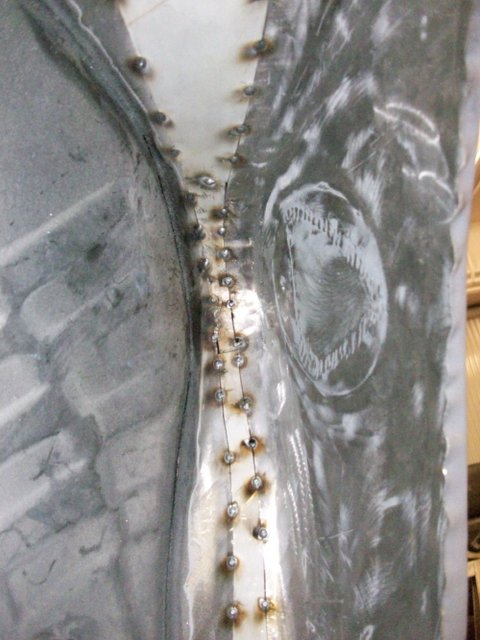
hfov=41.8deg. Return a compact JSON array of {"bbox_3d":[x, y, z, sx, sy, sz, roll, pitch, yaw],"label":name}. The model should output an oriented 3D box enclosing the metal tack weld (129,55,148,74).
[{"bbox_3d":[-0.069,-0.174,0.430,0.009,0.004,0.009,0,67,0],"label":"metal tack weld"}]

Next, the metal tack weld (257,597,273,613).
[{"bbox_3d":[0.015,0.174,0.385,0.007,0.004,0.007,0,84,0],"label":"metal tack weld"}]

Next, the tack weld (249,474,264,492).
[{"bbox_3d":[0.010,0.098,0.378,0.007,0.004,0.009,0,93,0],"label":"tack weld"}]

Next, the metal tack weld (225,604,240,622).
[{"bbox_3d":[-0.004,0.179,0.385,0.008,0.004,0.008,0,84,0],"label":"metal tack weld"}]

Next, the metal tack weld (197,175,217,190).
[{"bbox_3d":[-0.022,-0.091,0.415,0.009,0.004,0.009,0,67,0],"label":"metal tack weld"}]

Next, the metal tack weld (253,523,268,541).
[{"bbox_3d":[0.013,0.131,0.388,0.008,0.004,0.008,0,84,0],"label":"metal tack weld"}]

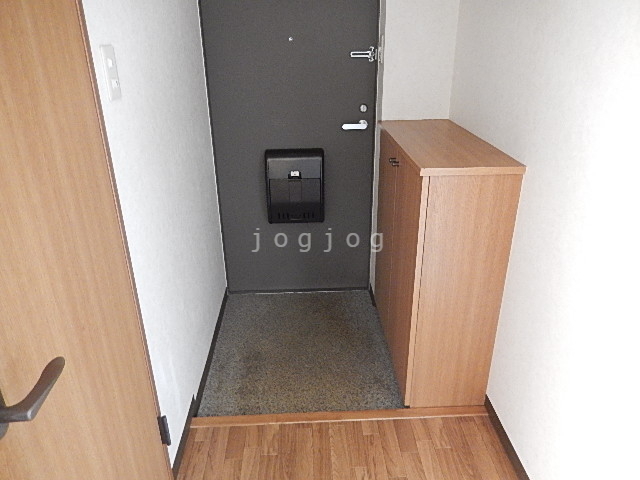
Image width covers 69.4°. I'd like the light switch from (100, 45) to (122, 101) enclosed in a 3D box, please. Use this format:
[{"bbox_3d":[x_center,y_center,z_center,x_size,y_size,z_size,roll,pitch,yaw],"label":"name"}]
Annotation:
[{"bbox_3d":[-0.503,-0.405,1.120,0.009,0.120,0.069,-1,24,-2],"label":"light switch"}]

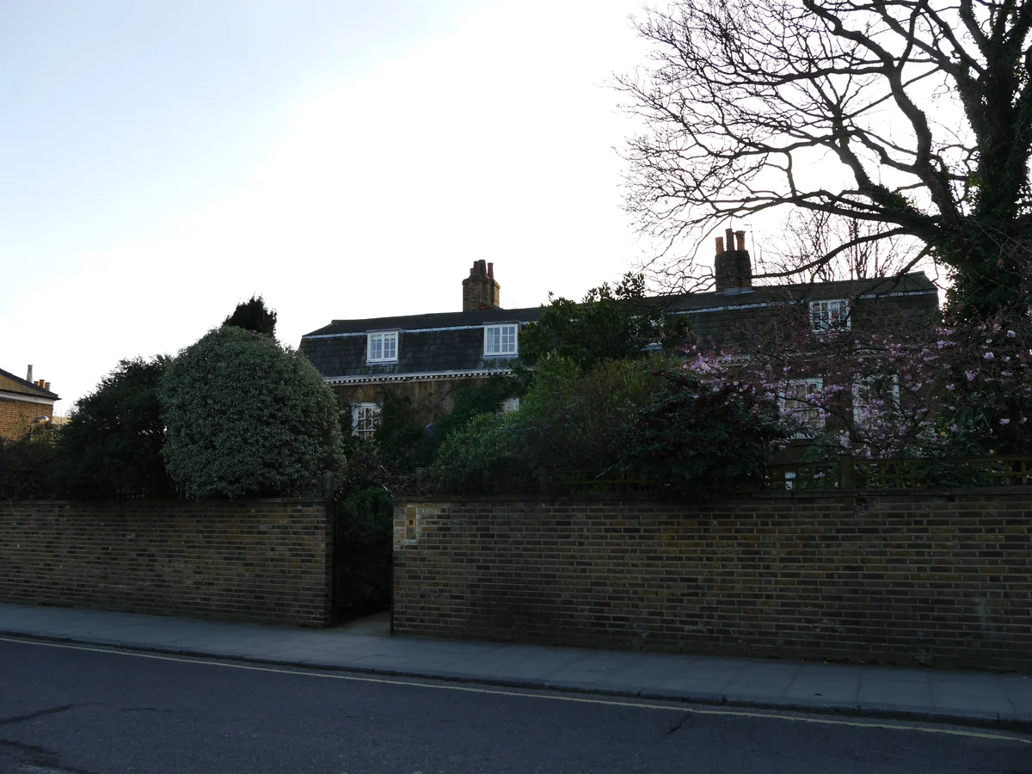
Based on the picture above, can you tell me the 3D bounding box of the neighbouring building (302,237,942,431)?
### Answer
[{"bbox_3d":[2.950,0.306,29.395,21.450,10.900,6.200,-3,-9,17],"label":"neighbouring building"}]

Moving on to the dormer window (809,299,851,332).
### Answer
[{"bbox_3d":[9.422,-2.085,25.083,1.139,1.019,0.500,-3,-9,17],"label":"dormer window"}]

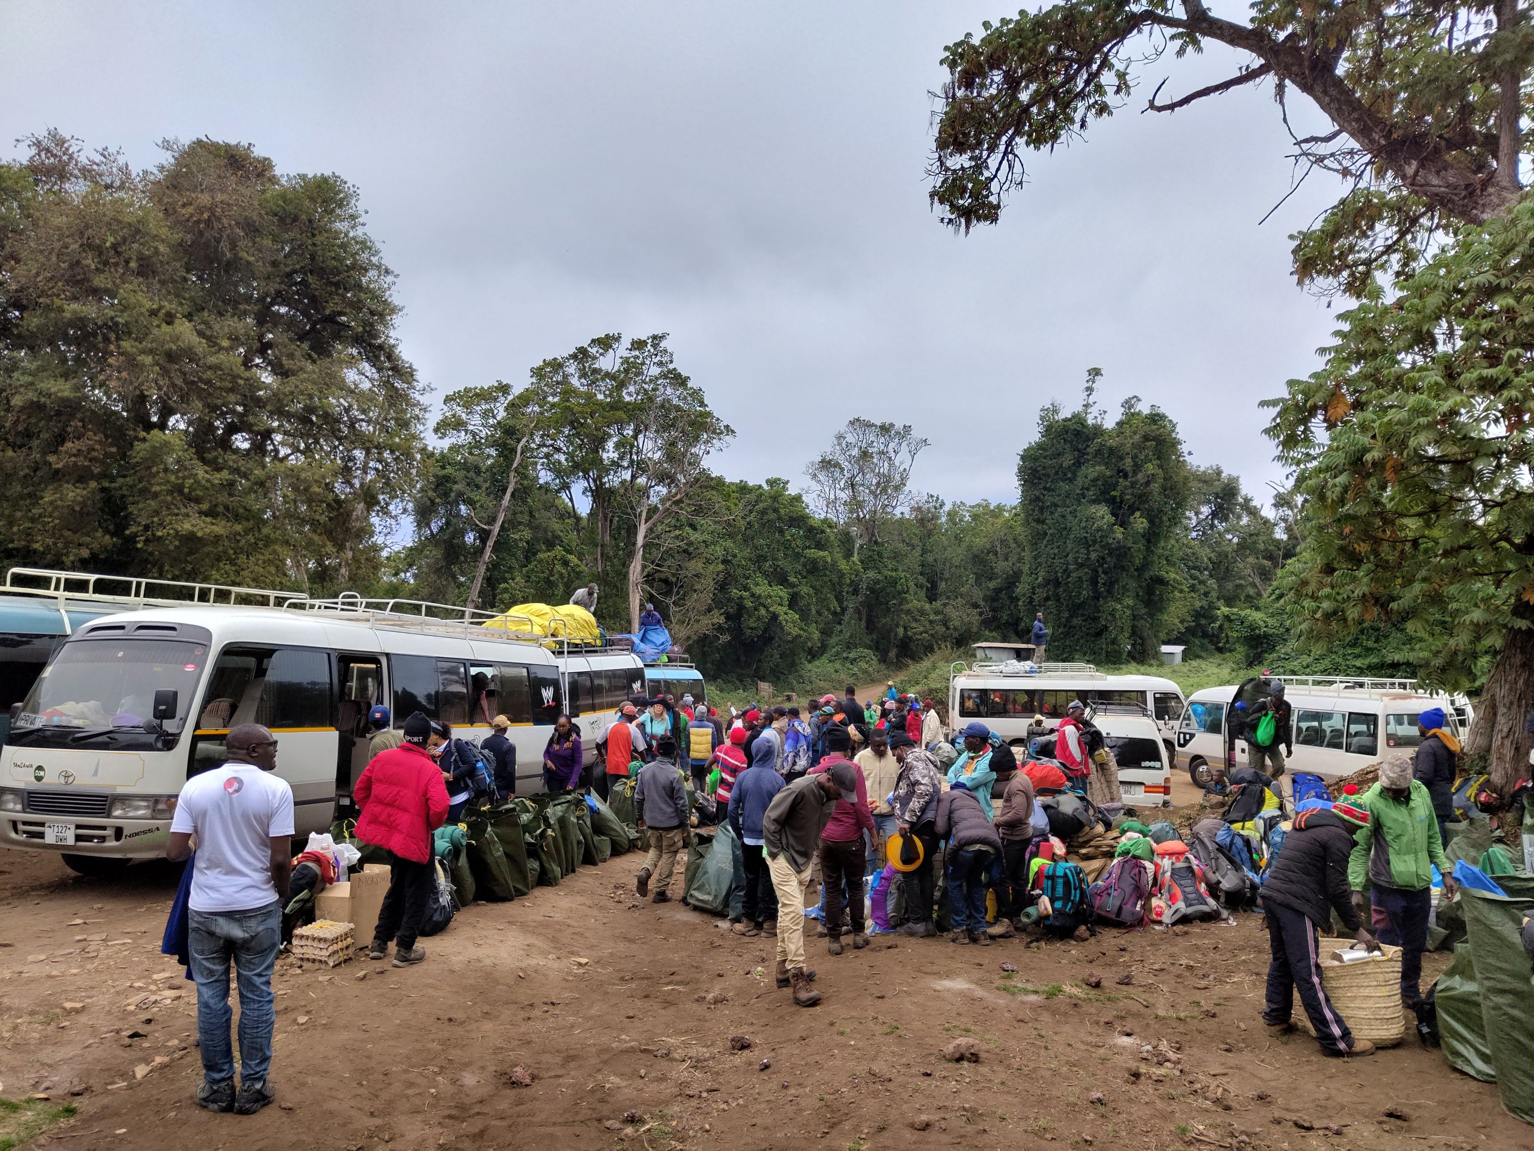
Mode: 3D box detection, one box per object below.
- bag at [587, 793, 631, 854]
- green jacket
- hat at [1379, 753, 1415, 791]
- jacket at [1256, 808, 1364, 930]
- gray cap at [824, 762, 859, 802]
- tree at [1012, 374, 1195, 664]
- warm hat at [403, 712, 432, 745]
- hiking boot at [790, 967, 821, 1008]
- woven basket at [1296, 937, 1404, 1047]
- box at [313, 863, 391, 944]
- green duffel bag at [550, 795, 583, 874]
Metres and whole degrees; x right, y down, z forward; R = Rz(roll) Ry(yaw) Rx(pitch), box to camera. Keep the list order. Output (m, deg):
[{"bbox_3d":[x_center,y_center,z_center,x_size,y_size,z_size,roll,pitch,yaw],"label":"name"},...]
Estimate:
[{"bbox_3d":[-1.941,3.079,13.200,0.380,0.800,0.420,-24,-6,8],"label":"bag"},{"bbox_3d":[4.250,1.752,7.150,0.570,0.730,0.330,0,-6,-3],"label":"green jacket"},{"bbox_3d":[4.051,1.258,6.848,0.200,0.190,0.220,-6,19,43],"label":"hat"},{"bbox_3d":[3.330,1.825,6.545,0.420,0.660,0.480,37,-14,-9],"label":"jacket"},{"bbox_3d":[0.489,1.322,6.840,0.170,0.260,0.140,7,-52,-44],"label":"gray cap"},{"bbox_3d":[20.847,-3.221,65.726,9.800,16.800,9.800,-2,-6,17],"label":"tree"},{"bbox_3d":[-2.525,1.103,7.675,0.190,0.230,0.210,-2,-6,18],"label":"warm hat"},{"bbox_3d":[0.245,2.619,6.792,0.115,0.180,0.290,4,-8,-32],"label":"hiking boot"},{"bbox_3d":[3.450,2.440,6.280,0.560,0.490,0.560,-4,-8,28],"label":"woven basket"},{"bbox_3d":[-3.060,2.459,7.960,0.500,0.530,0.450,2,-7,-14],"label":"box"},{"bbox_3d":[-2.284,2.938,12.100,0.380,0.870,0.420,-1,-6,12],"label":"green duffel bag"}]

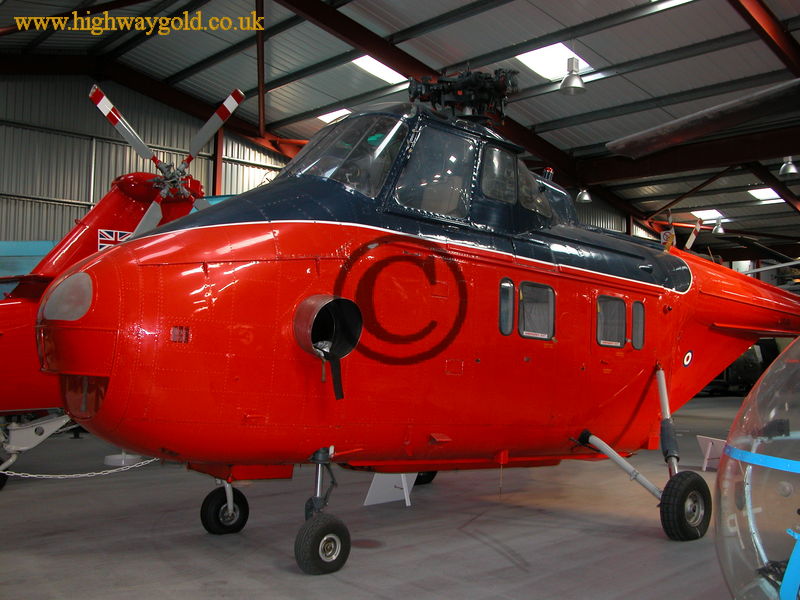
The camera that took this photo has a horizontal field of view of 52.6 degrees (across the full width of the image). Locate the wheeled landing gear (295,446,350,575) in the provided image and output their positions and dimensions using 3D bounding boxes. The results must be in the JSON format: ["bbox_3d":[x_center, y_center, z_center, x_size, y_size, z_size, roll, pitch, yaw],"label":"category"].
[{"bbox_3d":[-0.542,1.467,5.706,0.420,0.880,0.220,4,-4,-41],"label":"wheeled landing gear"}]

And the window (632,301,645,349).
[{"bbox_3d":[2.369,0.257,8.077,0.220,0.484,0.050,7,-7,-42],"label":"window"}]

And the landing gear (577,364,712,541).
[{"bbox_3d":[2.459,1.350,7.543,1.260,1.460,0.980,4,-4,-41],"label":"landing gear"}]

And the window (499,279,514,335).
[{"bbox_3d":[0.884,0.057,6.784,0.190,0.490,0.050,7,-7,-42],"label":"window"}]

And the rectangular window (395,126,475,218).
[{"bbox_3d":[0.283,-1.048,6.466,0.920,0.710,0.070,7,-11,-42],"label":"rectangular window"}]

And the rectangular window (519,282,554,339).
[{"bbox_3d":[1.185,0.099,7.043,0.490,0.508,0.050,7,-7,-42],"label":"rectangular window"}]

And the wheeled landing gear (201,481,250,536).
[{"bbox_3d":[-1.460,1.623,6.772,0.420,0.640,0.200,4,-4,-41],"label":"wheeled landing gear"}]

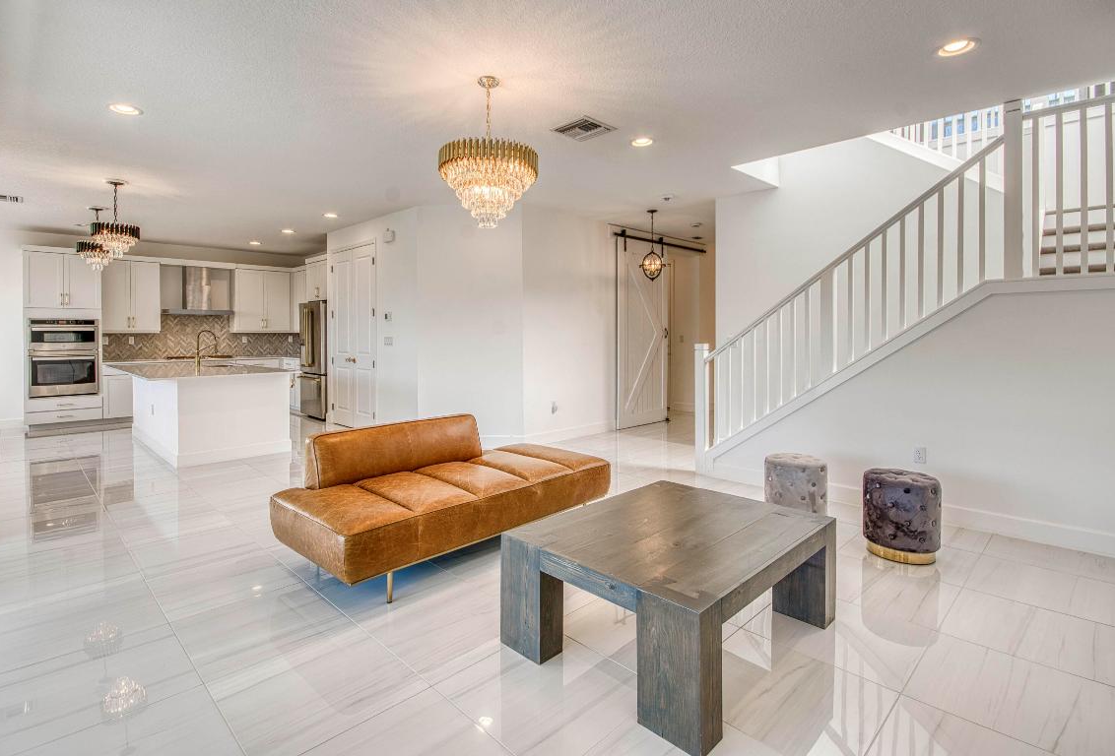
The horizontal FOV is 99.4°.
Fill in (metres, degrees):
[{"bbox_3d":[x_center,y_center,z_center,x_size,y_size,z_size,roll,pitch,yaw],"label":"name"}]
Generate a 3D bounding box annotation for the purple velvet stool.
[{"bbox_3d":[2.180,0.864,2.999,0.410,0.480,0.410,0,4,0],"label":"purple velvet stool"}]

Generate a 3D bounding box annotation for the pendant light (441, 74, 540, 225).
[{"bbox_3d":[-0.413,-1.341,2.835,0.600,0.880,0.600,0,4,0],"label":"pendant light"}]

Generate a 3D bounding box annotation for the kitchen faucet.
[{"bbox_3d":[-4.071,-0.312,5.489,0.250,0.460,0.080,-3,5,-40],"label":"kitchen faucet"}]

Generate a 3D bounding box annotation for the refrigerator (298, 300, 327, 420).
[{"bbox_3d":[-3.700,-0.302,7.741,0.861,1.837,0.718,4,6,43],"label":"refrigerator"}]

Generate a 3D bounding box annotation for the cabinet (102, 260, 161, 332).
[{"bbox_3d":[-6.824,-1.288,7.538,0.740,1.120,0.340,-3,5,-41],"label":"cabinet"}]

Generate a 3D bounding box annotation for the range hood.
[{"bbox_3d":[-6.042,-1.462,7.939,0.917,0.808,0.473,-4,6,-44],"label":"range hood"}]

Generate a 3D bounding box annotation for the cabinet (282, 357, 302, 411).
[{"bbox_3d":[-4.324,0.108,8.238,0.814,0.919,0.576,4,6,43],"label":"cabinet"}]

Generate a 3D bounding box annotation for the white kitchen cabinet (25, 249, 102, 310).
[{"bbox_3d":[-7.265,-1.415,6.976,0.800,0.770,0.600,-3,5,-41],"label":"white kitchen cabinet"}]

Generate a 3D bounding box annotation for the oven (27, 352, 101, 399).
[{"bbox_3d":[-7.251,-0.079,6.964,0.720,0.650,0.570,-3,5,-41],"label":"oven"}]

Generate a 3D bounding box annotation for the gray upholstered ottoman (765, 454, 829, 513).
[{"bbox_3d":[1.736,0.825,3.450,0.410,0.475,0.410,0,4,0],"label":"gray upholstered ottoman"}]

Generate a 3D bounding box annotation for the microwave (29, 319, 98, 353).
[{"bbox_3d":[-7.100,-0.613,6.802,0.694,0.454,0.426,-4,6,-44],"label":"microwave"}]

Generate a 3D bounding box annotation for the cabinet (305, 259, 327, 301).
[{"bbox_3d":[-3.650,-1.569,7.774,0.900,0.630,0.600,3,5,40],"label":"cabinet"}]

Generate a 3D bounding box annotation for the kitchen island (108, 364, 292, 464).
[{"bbox_3d":[-4.429,0.343,5.811,2.574,0.929,1.342,4,6,45],"label":"kitchen island"}]

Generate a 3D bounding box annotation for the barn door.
[{"bbox_3d":[1.304,-0.677,7.117,1.200,2.700,0.050,-3,5,-41],"label":"barn door"}]

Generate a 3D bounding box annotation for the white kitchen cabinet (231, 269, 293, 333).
[{"bbox_3d":[-5.397,-1.386,8.603,0.879,1.100,0.322,-4,6,-44],"label":"white kitchen cabinet"}]

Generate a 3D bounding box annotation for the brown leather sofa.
[{"bbox_3d":[-0.648,0.686,3.111,0.903,0.777,1.941,4,6,43],"label":"brown leather sofa"}]

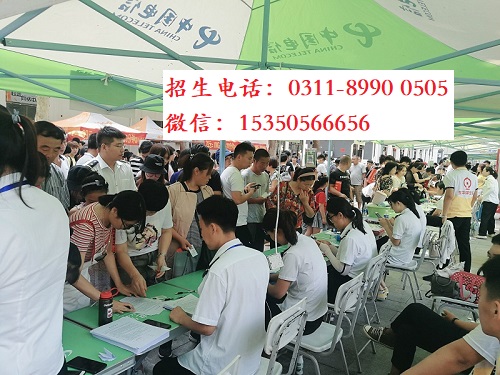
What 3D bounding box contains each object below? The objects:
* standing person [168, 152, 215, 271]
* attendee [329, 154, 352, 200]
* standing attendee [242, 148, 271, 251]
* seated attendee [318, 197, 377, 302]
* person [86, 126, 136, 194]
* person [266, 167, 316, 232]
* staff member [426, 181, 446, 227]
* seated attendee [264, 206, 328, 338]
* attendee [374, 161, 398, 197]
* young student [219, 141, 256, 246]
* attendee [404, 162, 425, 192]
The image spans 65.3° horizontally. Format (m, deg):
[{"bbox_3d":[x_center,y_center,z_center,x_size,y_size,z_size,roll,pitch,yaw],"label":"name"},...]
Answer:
[{"bbox_3d":[-0.478,0.518,3.003,0.500,1.570,0.400,-2,5,-44],"label":"standing person"},{"bbox_3d":[1.402,0.321,6.156,0.500,1.680,0.420,0,5,-32],"label":"attendee"},{"bbox_3d":[0.059,0.449,4.150,0.480,1.720,0.380,-2,3,-37],"label":"standing attendee"},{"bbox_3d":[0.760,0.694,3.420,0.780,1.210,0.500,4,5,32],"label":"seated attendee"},{"bbox_3d":[-1.064,0.407,2.907,0.340,1.710,0.520,5,5,42],"label":"person"},{"bbox_3d":[0.447,0.537,4.200,0.500,1.540,0.420,-2,3,-34],"label":"person"},{"bbox_3d":[3.339,0.552,6.800,0.780,1.270,0.480,2,3,34],"label":"staff member"},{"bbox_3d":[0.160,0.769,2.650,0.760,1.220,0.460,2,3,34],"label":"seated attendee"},{"bbox_3d":[2.450,0.378,7.000,0.420,1.600,0.460,2,3,34],"label":"attendee"},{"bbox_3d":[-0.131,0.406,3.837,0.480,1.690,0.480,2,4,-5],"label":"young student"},{"bbox_3d":[3.354,0.322,8.000,0.450,1.620,0.460,2,3,32],"label":"attendee"}]

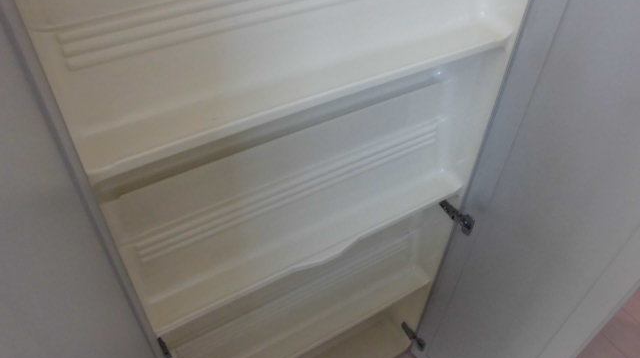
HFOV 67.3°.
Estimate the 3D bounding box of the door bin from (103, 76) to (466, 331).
[{"bbox_3d":[0.013,0.009,0.854,0.700,0.350,0.073,-22,49,-23],"label":"door bin"}]

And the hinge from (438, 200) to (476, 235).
[{"bbox_3d":[0.323,0.087,1.143,0.025,0.056,0.095,-22,49,-23],"label":"hinge"}]

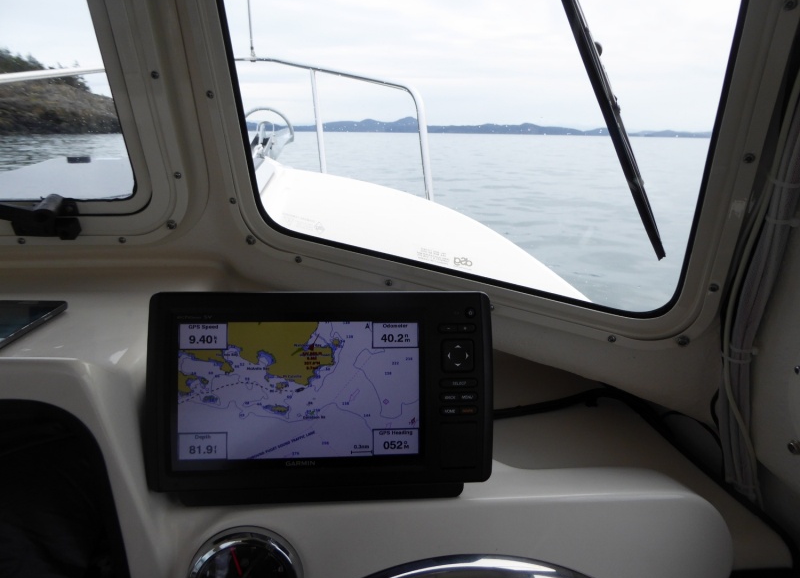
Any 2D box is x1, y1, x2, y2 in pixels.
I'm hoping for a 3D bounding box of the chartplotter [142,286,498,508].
[{"bbox_3d":[-0.067,0.094,0.521,0.286,0.182,0.082,0,-1,-5],"label":"chartplotter"}]

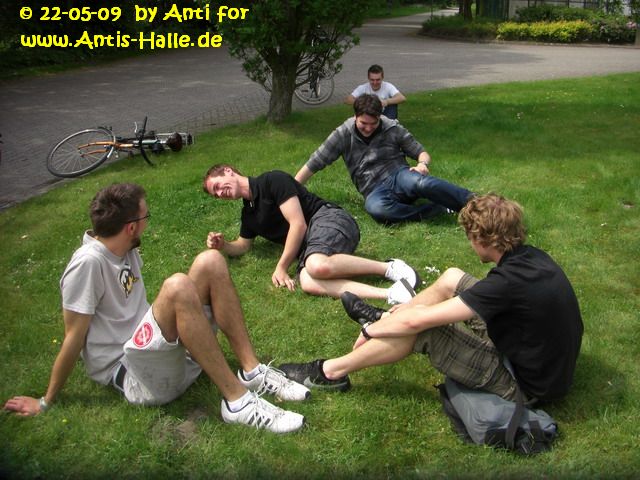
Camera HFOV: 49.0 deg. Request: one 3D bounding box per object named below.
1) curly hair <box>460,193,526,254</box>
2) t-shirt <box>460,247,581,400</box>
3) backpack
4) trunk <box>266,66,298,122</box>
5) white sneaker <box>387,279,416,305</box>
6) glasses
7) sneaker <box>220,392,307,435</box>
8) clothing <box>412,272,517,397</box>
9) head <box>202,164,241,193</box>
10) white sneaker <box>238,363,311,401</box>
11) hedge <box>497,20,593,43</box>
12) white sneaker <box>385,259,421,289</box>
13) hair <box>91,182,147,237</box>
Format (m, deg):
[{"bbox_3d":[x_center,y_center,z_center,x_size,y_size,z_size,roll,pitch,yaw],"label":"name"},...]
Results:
[{"bbox_3d":[0.644,-0.065,2.622,0.235,0.215,0.205,13,24,31],"label":"curly hair"},{"bbox_3d":[0.801,0.324,2.794,0.410,0.560,0.450,9,22,23],"label":"t-shirt"},{"bbox_3d":[0.667,0.633,2.610,0.380,0.170,0.320,0,20,0],"label":"backpack"},{"bbox_3d":[-0.450,-1.714,8.219,0.310,0.680,0.310,0,20,0],"label":"trunk"},{"bbox_3d":[0.433,0.273,3.647,0.120,0.110,0.280,-6,21,-16],"label":"white sneaker"},{"bbox_3d":[-0.728,-0.074,2.548,0.142,0.045,0.145,13,23,32],"label":"glasses"},{"bbox_3d":[-0.207,0.616,2.567,0.311,0.120,0.110,3,20,7],"label":"sneaker"},{"bbox_3d":[0.650,0.385,2.800,0.550,0.380,0.420,7,21,18],"label":"clothing"},{"bbox_3d":[-0.599,-0.354,4.250,0.235,0.165,0.205,10,47,6],"label":"head"},{"bbox_3d":[-0.182,0.546,2.766,0.297,0.120,0.110,4,20,12],"label":"white sneaker"},{"bbox_3d":[7.030,-6.529,22.000,2.900,0.670,1.000,7,21,18],"label":"hedge"},{"bbox_3d":[0.453,0.184,3.856,0.120,0.110,0.280,-6,21,-16],"label":"white sneaker"},{"bbox_3d":[-0.726,-0.106,2.530,0.170,0.195,0.205,13,23,32],"label":"hair"}]

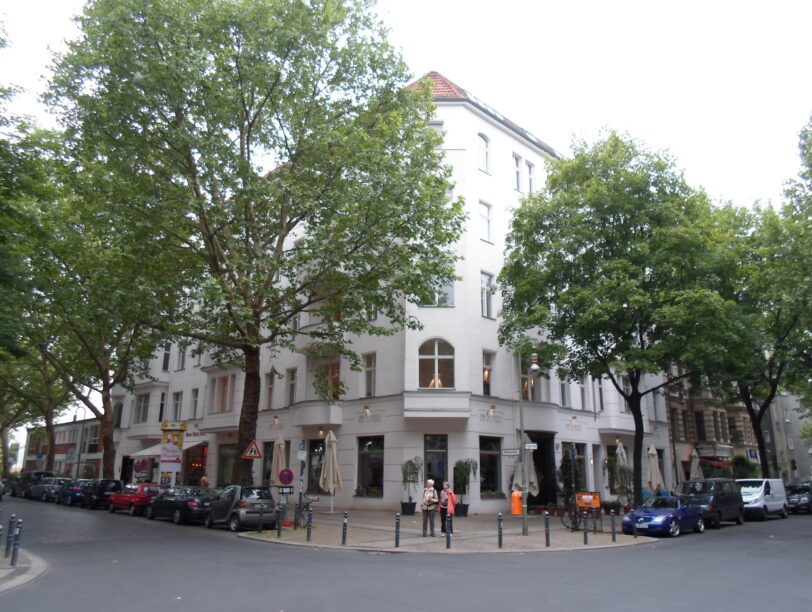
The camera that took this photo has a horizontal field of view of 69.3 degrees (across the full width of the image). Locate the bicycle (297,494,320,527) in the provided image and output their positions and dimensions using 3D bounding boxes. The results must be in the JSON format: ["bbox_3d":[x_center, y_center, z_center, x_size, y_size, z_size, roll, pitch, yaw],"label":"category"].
[{"bbox_3d":[-3.567,7.512,21.498,0.580,1.080,1.750,0,-16,3],"label":"bicycle"}]

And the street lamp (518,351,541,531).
[{"bbox_3d":[4.135,4.272,19.657,0.880,6.400,0.360,-15,-22,43],"label":"street lamp"}]

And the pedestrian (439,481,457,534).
[{"bbox_3d":[1.312,6.469,18.741,0.520,1.620,0.340,-7,-18,24],"label":"pedestrian"}]

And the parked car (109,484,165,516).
[{"bbox_3d":[-12.762,9.293,28.314,3.900,1.410,1.670,-14,-22,41],"label":"parked car"}]

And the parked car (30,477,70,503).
[{"bbox_3d":[-23.396,12.044,38.842,4.150,1.490,1.730,-14,-22,41],"label":"parked car"}]

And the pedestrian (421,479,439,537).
[{"bbox_3d":[0.715,6.025,17.492,0.550,1.670,0.360,-2,-17,8],"label":"pedestrian"}]

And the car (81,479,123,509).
[{"bbox_3d":[-17.564,11.039,34.440,1.760,1.520,4.250,15,-22,-40],"label":"car"}]

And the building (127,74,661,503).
[{"bbox_3d":[-3.127,2.389,46.504,36.000,25.000,24.500,-15,-23,43],"label":"building"}]

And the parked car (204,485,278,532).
[{"bbox_3d":[-6.091,7.469,21.883,2.720,1.540,1.560,-14,-22,41],"label":"parked car"}]

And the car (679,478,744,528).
[{"bbox_3d":[12.516,8.124,24.206,4.450,1.730,1.790,15,-21,-39],"label":"car"}]

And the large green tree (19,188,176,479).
[{"bbox_3d":[-20.146,2.476,41.194,11.000,21.500,11.000,15,-22,-41],"label":"large green tree"}]

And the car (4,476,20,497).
[{"bbox_3d":[-32.033,15.362,49.604,1.760,1.470,4.300,15,-22,-41],"label":"car"}]

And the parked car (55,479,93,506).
[{"bbox_3d":[-21.518,12.263,38.646,1.750,1.460,4.250,15,-22,-40],"label":"parked car"}]

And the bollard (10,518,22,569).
[{"bbox_3d":[-6.831,4.154,10.330,0.100,0.840,0.100,1,-16,0],"label":"bollard"}]

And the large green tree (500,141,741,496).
[{"bbox_3d":[9.516,0.571,24.920,9.700,16.600,9.600,1,-16,0],"label":"large green tree"}]

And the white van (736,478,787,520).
[{"bbox_3d":[17.709,9.841,30.043,1.920,1.960,4.800,-15,-22,42],"label":"white van"}]

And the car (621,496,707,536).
[{"bbox_3d":[9.385,7.607,21.430,1.730,1.280,4.020,-15,-22,42],"label":"car"}]

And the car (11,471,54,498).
[{"bbox_3d":[-26.356,12.612,41.497,4.500,1.720,1.800,-14,-22,41],"label":"car"}]

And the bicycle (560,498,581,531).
[{"bbox_3d":[5.382,6.769,19.161,0.600,1.100,1.700,-5,-17,19],"label":"bicycle"}]

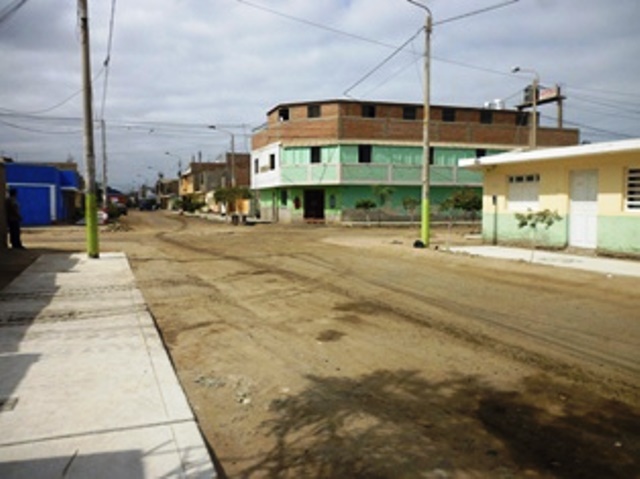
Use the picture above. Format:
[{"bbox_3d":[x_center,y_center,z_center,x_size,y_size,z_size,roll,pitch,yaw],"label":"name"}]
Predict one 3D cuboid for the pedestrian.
[{"bbox_3d":[-8.881,-0.606,15.094,0.420,1.740,0.500,-2,4,-23],"label":"pedestrian"}]

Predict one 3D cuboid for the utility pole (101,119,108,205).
[{"bbox_3d":[-17.148,-5.500,41.218,0.300,8.150,0.300,-2,4,-22],"label":"utility pole"}]

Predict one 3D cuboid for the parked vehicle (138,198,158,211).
[{"bbox_3d":[-28.781,-5.441,86.832,1.850,1.750,4.400,-2,4,-22],"label":"parked vehicle"}]

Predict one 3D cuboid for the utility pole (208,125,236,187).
[{"bbox_3d":[-8.981,-6.123,47.296,2.400,8.550,0.350,-2,4,-22],"label":"utility pole"}]

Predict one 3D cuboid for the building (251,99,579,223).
[{"bbox_3d":[8.039,-6.335,46.380,26.281,9.200,12.049,-1,4,-19],"label":"building"}]

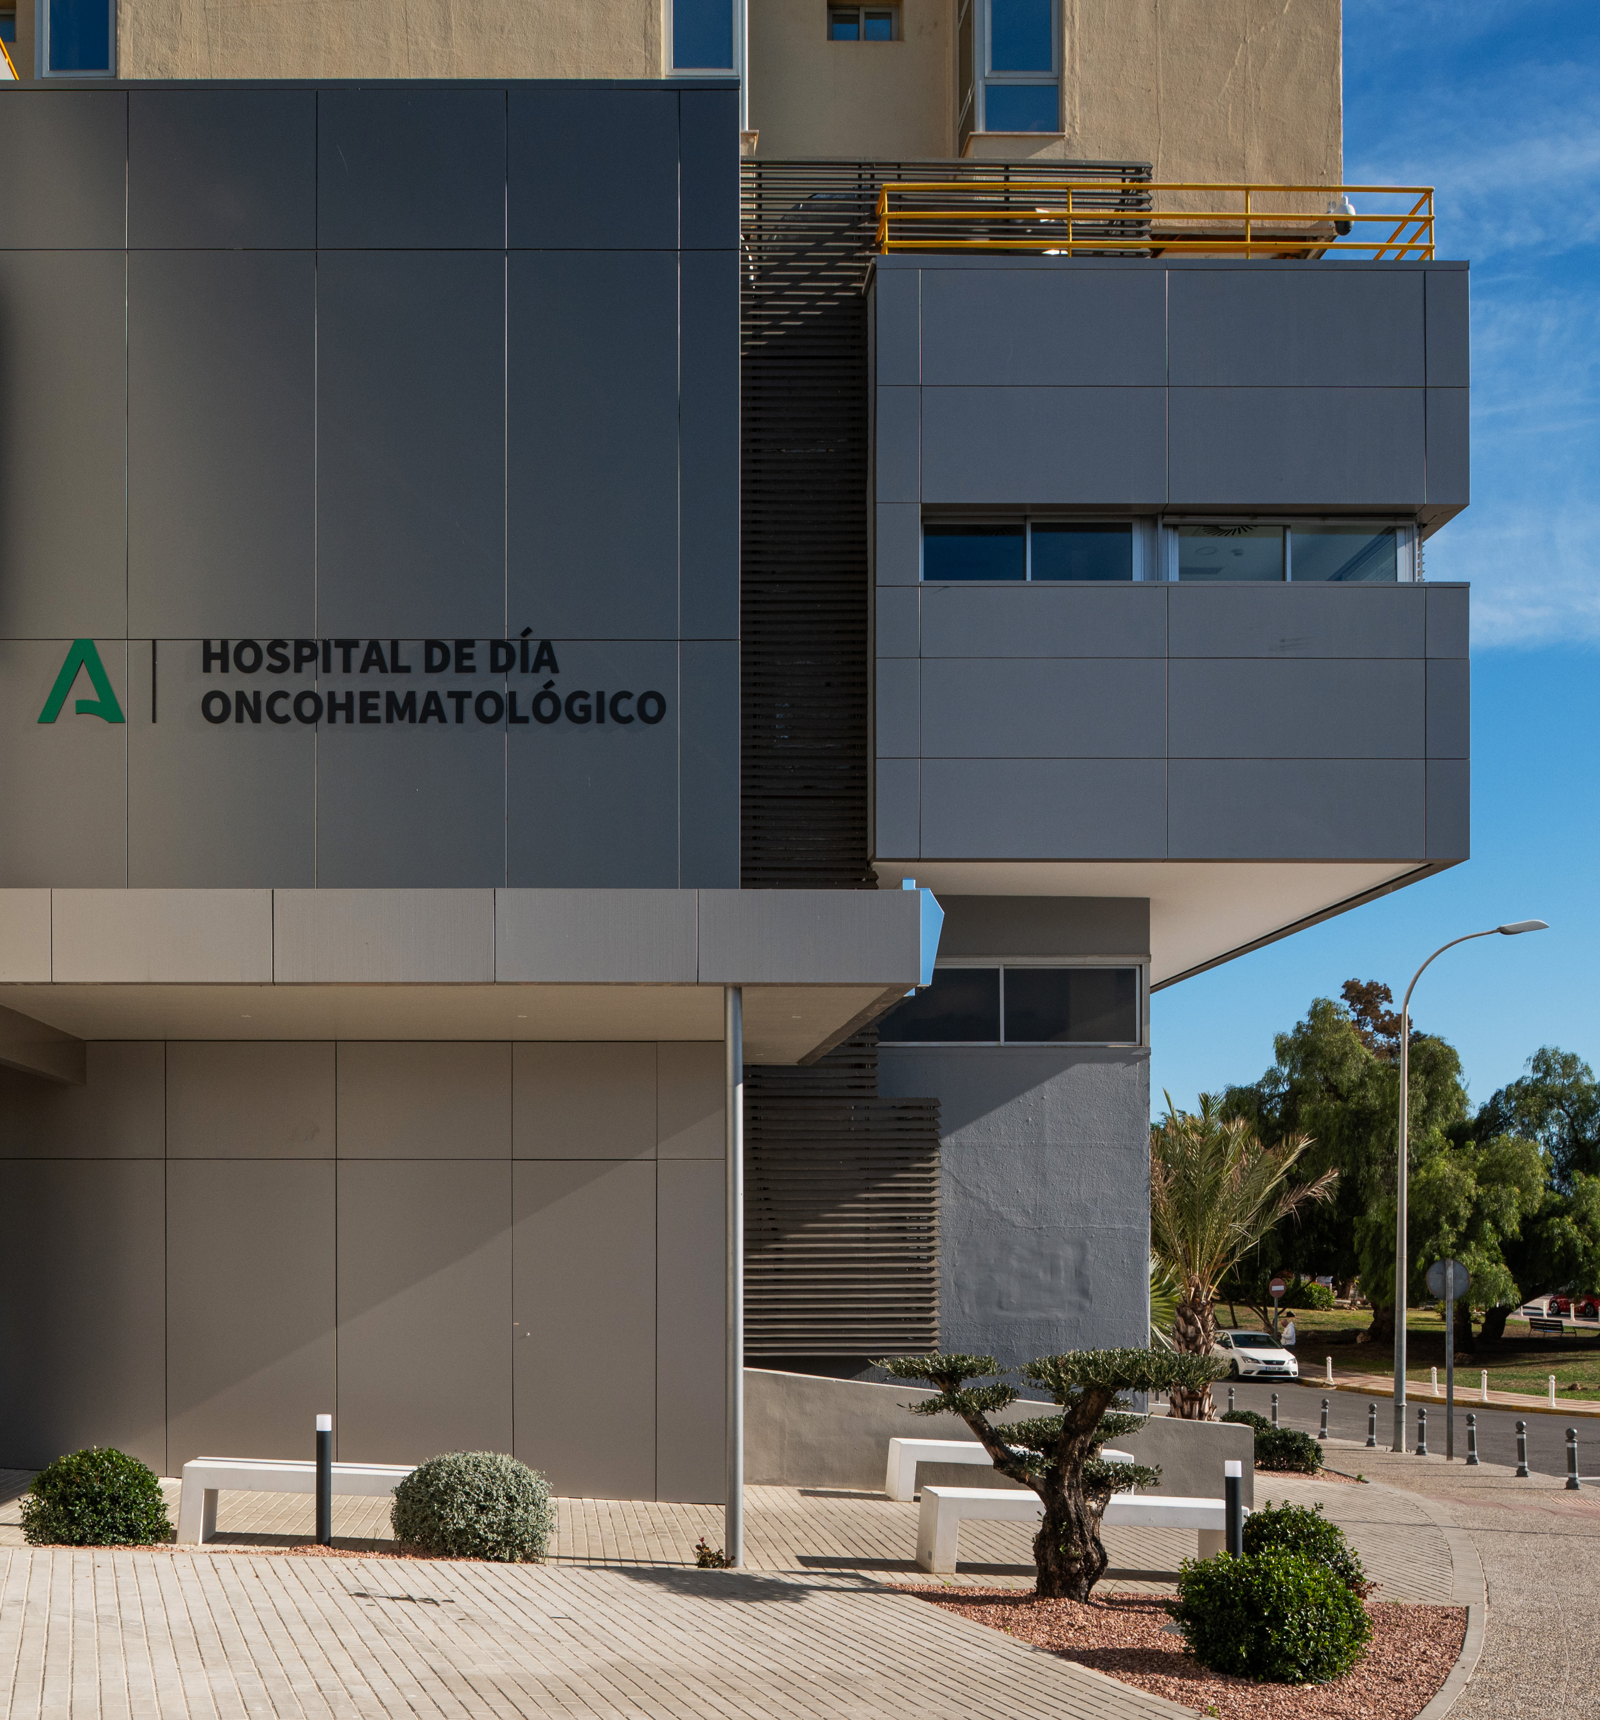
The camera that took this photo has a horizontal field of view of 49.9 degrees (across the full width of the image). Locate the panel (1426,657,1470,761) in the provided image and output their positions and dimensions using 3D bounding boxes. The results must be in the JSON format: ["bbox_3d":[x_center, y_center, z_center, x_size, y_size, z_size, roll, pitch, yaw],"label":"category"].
[{"bbox_3d":[5.199,-1.205,13.830,0.356,0.825,0.060,0,-2,0],"label":"panel"}]

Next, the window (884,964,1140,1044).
[{"bbox_3d":[1.614,1.131,13.440,2.112,0.613,0.080,0,0,0],"label":"window"}]

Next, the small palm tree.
[{"bbox_3d":[4.770,4.737,20.000,2.800,3.950,2.800,0,0,0],"label":"small palm tree"}]

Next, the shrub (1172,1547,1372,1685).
[{"bbox_3d":[2.171,3.473,7.900,0.900,0.640,0.880,0,0,0],"label":"shrub"}]

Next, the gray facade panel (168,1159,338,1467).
[{"bbox_3d":[-3.538,2.961,11.125,1.106,2.069,0.050,0,0,0],"label":"gray facade panel"}]

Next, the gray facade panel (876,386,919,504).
[{"bbox_3d":[0.771,-3.245,13.525,0.356,0.918,0.050,0,0,0],"label":"gray facade panel"}]

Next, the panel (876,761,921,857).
[{"bbox_3d":[0.784,-0.405,13.830,0.356,0.809,0.060,0,-2,0],"label":"panel"}]

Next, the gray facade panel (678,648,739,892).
[{"bbox_3d":[-0.610,-0.597,11.730,0.411,1.797,0.060,0,0,0],"label":"gray facade panel"}]

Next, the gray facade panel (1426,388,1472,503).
[{"bbox_3d":[5.051,-3.220,13.395,0.337,0.925,0.050,0,0,0],"label":"gray facade panel"}]

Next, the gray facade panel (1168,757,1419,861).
[{"bbox_3d":[3.987,-0.405,13.830,2.070,0.809,0.060,0,-2,0],"label":"gray facade panel"}]

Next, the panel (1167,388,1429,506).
[{"bbox_3d":[4.032,-3.356,13.930,2.101,0.962,0.060,0,0,0],"label":"panel"}]

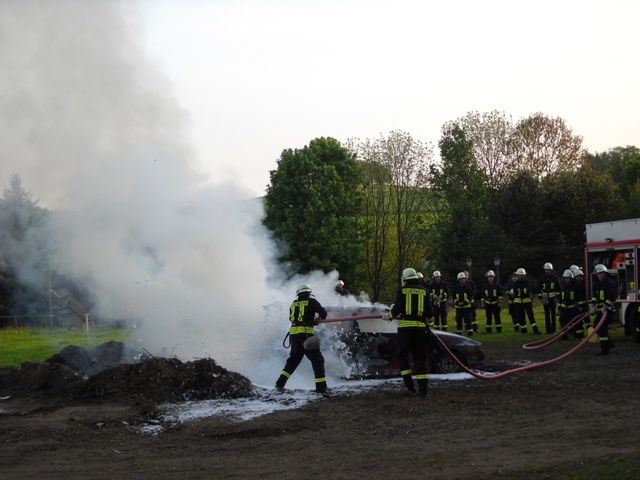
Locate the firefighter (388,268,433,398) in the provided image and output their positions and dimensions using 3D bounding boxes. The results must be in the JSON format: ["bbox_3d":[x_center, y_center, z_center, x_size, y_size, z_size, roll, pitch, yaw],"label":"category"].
[{"bbox_3d":[1.290,1.360,15.200,0.660,1.870,0.560,1,-2,-25],"label":"firefighter"}]

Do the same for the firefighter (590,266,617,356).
[{"bbox_3d":[5.750,1.410,21.000,0.570,1.830,0.550,2,-2,-42],"label":"firefighter"}]

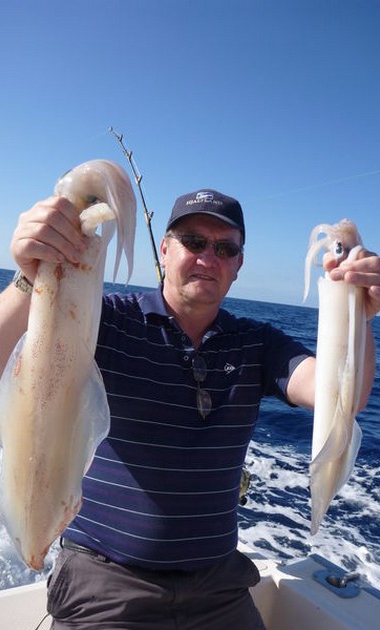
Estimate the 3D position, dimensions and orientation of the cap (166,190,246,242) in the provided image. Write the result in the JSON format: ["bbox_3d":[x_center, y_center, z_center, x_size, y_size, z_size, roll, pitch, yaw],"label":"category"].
[{"bbox_3d":[0.037,-0.216,1.107,0.180,0.130,0.265,10,2,-7],"label":"cap"}]

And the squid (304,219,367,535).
[{"bbox_3d":[0.223,0.095,0.790,0.090,0.485,0.075,5,1,14],"label":"squid"}]

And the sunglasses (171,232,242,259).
[{"bbox_3d":[0.031,-0.148,1.113,0.140,0.042,0.140,11,4,-12],"label":"sunglasses"}]

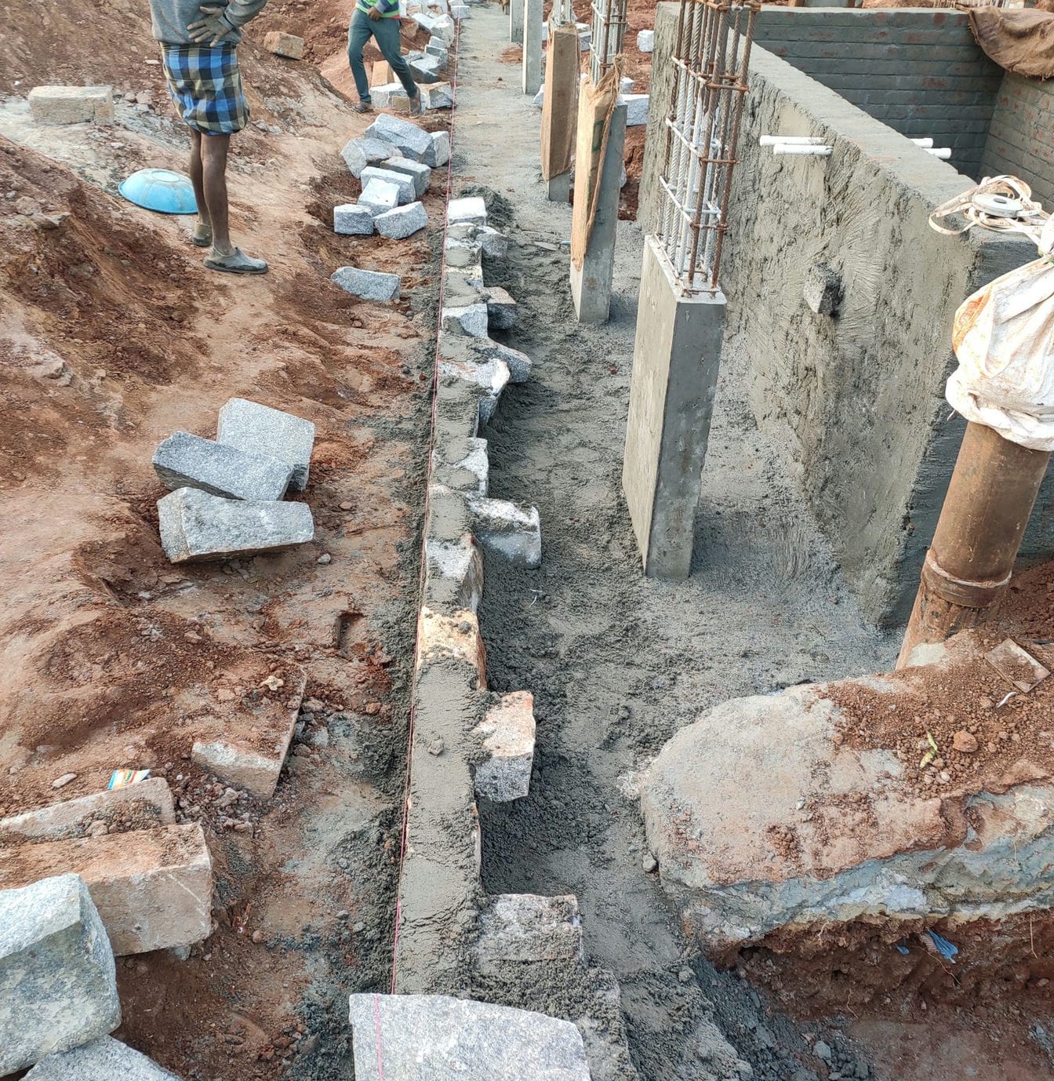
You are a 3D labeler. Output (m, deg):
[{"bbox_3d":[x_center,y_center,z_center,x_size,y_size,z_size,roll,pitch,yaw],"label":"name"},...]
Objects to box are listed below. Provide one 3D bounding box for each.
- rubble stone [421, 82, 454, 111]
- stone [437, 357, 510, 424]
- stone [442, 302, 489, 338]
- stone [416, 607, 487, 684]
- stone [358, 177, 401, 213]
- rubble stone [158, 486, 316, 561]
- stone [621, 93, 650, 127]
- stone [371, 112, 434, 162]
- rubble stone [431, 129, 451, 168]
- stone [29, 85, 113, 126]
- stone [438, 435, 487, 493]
[{"bbox_3d":[-0.794,-3.990,9.083,0.230,0.200,0.230,-11,35,-18],"label":"rubble stone"},{"bbox_3d":[-0.215,-0.583,4.070,0.280,0.180,0.280,-3,34,-7],"label":"stone"},{"bbox_3d":[-0.286,-1.026,4.816,0.210,0.160,0.250,-1,34,-3],"label":"stone"},{"bbox_3d":[-0.225,0.348,2.919,0.170,0.170,0.260,0,34,-3],"label":"stone"},{"bbox_3d":[-0.871,-2.026,6.021,0.215,0.170,0.260,1,33,0],"label":"stone"},{"bbox_3d":[-0.850,-0.040,3.015,0.410,0.175,0.135,0,-18,-46],"label":"rubble stone"},{"bbox_3d":[0.760,-3.064,7.237,0.210,0.175,0.200,-6,35,-9],"label":"stone"},{"bbox_3d":[-0.931,-2.961,7.507,0.400,0.135,0.225,23,49,-6],"label":"stone"},{"bbox_3d":[-0.664,-2.793,7.250,0.220,0.190,0.200,27,42,34],"label":"rubble stone"},{"bbox_3d":[-2.700,-2.585,6.021,0.400,0.165,0.200,8,34,9],"label":"stone"},{"bbox_3d":[-0.235,-0.225,3.620,0.190,0.160,0.320,-1,34,-3],"label":"stone"}]

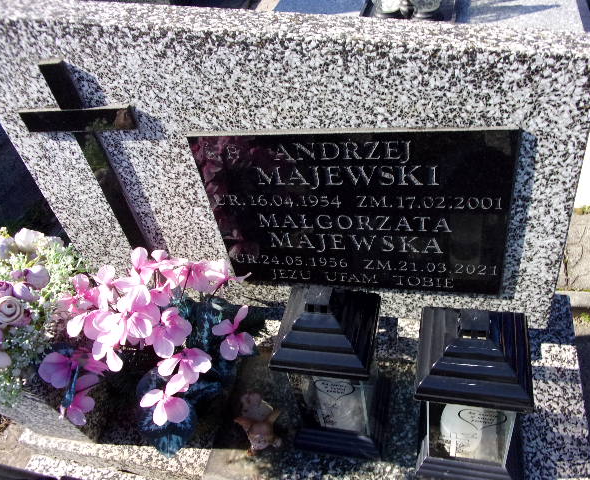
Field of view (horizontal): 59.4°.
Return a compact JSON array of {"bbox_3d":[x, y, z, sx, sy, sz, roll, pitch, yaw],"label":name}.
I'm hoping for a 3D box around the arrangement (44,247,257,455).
[{"bbox_3d":[-0.213,0.172,0.887,0.330,0.340,0.300,2,44,16],"label":"arrangement"}]

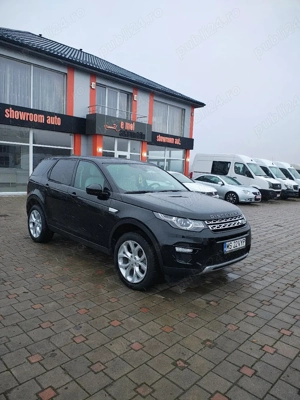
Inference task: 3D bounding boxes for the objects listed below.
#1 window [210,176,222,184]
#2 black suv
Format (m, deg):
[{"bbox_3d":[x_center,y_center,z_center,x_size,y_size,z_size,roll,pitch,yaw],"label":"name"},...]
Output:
[{"bbox_3d":[3.294,-0.974,14.296,0.090,0.380,0.850,-3,8,-44],"label":"window"},{"bbox_3d":[-0.545,0.062,5.070,1.970,1.700,4.580,-3,9,-45],"label":"black suv"}]

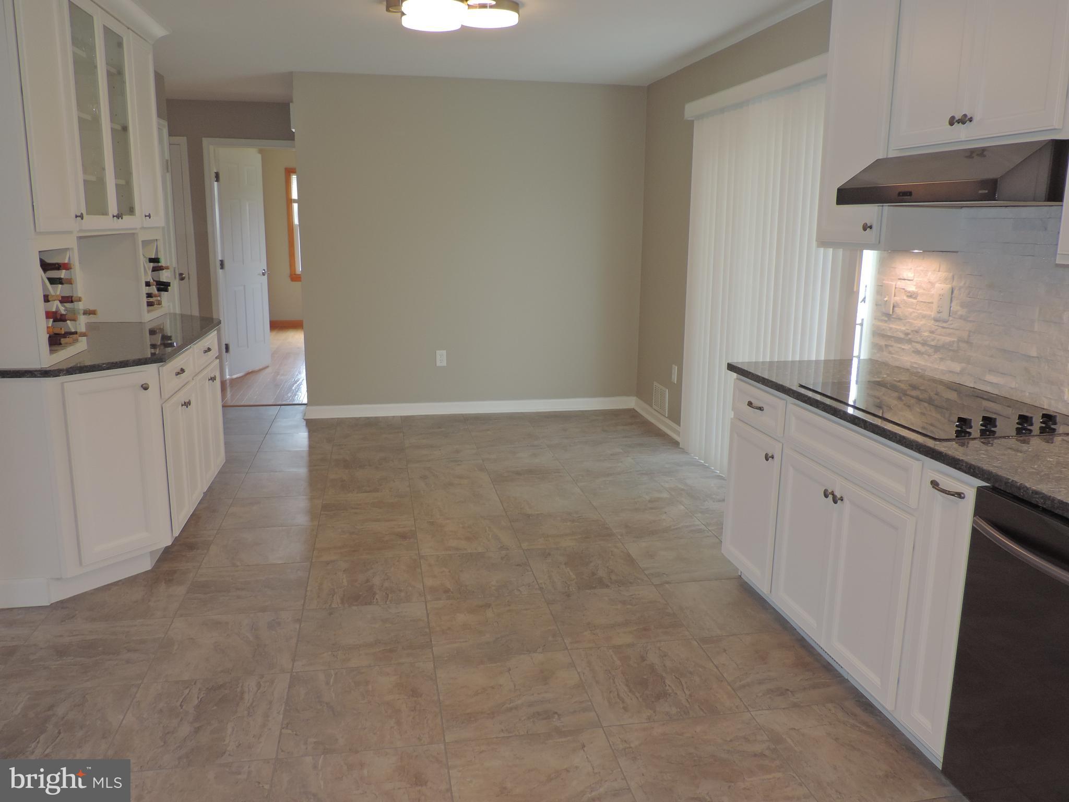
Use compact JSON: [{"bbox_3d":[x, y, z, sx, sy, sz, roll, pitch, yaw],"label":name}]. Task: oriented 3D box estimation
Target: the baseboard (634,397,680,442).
[{"bbox_3d":[0.897,0.124,6.328,0.017,0.098,1.090,-2,12,-10],"label":"baseboard"}]

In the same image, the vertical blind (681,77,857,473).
[{"bbox_3d":[1.139,-0.508,4.478,0.085,2.040,1.940,-2,12,-10],"label":"vertical blind"}]

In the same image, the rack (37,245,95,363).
[{"bbox_3d":[-1.945,-0.382,3.290,0.310,0.446,0.455,-2,12,-10],"label":"rack"}]

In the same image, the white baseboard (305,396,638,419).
[{"bbox_3d":[-0.456,0.047,6.625,2.550,0.097,0.017,-2,12,-10],"label":"white baseboard"}]

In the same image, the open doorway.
[{"bbox_3d":[-2.372,-1.206,7.620,0.900,2.100,0.150,-2,12,-10],"label":"open doorway"}]

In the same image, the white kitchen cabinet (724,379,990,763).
[{"bbox_3d":[1.212,0.453,2.885,0.615,0.875,1.465,-2,12,-10],"label":"white kitchen cabinet"}]

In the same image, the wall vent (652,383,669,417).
[{"bbox_3d":[0.910,-0.016,6.236,0.014,0.190,0.345,-2,12,-10],"label":"wall vent"}]

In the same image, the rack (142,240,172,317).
[{"bbox_3d":[-2.200,-0.669,4.660,0.310,0.441,0.450,-2,12,-10],"label":"rack"}]

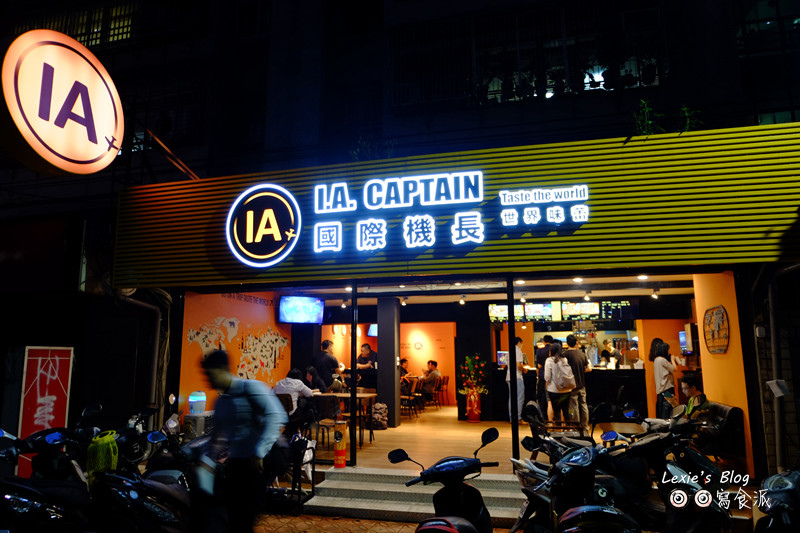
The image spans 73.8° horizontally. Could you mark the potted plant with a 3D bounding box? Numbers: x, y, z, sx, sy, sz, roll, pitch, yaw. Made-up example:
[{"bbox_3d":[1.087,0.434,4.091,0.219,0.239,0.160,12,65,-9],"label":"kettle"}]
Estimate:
[{"bbox_3d":[1.493,2.473,10.827,0.600,1.350,0.570,-2,-9,14],"label":"potted plant"}]

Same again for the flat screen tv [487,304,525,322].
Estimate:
[{"bbox_3d":[2.201,0.976,11.074,0.730,0.410,0.070,-2,-9,14],"label":"flat screen tv"}]

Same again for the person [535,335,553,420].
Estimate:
[{"bbox_3d":[2.900,2.242,10.555,0.500,1.710,0.340,-2,-9,14],"label":"person"}]

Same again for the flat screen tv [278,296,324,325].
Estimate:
[{"bbox_3d":[-1.937,0.873,10.528,0.910,0.520,0.080,3,-2,-25],"label":"flat screen tv"}]

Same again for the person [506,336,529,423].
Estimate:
[{"bbox_3d":[2.325,2.262,10.594,0.420,1.690,0.460,3,-9,-24],"label":"person"}]

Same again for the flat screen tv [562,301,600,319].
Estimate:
[{"bbox_3d":[3.648,0.904,10.716,0.740,0.410,0.070,-2,-9,14],"label":"flat screen tv"}]

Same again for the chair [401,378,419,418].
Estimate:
[{"bbox_3d":[0.088,2.845,11.600,0.500,0.860,0.430,-2,-9,14],"label":"chair"}]

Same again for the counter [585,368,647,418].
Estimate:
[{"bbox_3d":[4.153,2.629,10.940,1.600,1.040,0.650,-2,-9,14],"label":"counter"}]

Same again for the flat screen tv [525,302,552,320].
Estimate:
[{"bbox_3d":[2.912,0.946,10.897,0.690,0.400,0.070,-2,-9,14],"label":"flat screen tv"}]

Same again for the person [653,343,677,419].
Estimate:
[{"bbox_3d":[4.915,2.193,9.870,0.400,1.580,0.440,3,-9,-20],"label":"person"}]

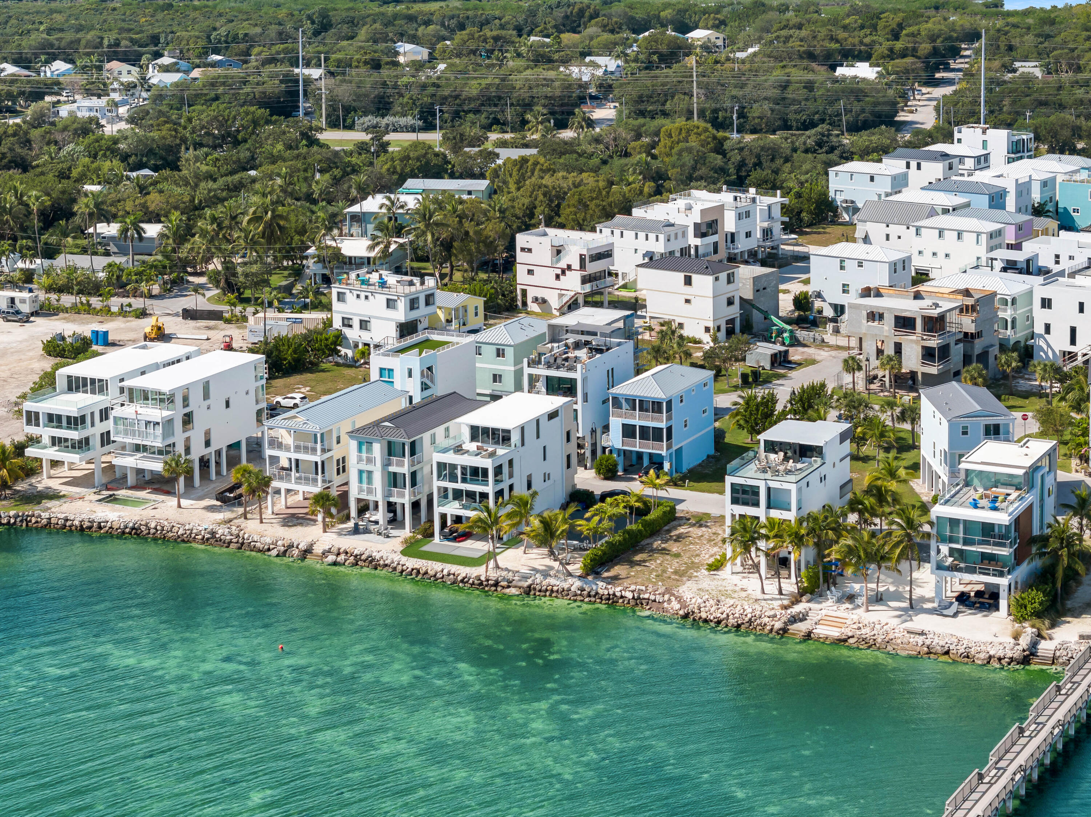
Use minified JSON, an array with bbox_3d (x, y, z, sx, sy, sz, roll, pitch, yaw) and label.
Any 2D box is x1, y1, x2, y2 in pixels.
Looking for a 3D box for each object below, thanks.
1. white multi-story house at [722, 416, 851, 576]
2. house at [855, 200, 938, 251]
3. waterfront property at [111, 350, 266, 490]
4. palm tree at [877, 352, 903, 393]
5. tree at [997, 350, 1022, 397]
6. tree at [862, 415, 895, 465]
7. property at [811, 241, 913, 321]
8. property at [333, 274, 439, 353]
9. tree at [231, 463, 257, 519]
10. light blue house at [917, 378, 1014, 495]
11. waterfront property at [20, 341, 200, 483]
[{"bbox_3d":[24.606,9.087,221.298,7.268,12.139,15.382,6,16,27],"label":"white multi-story house"},{"bbox_3d":[59.554,-28.652,371.414,12.406,11.848,6.564,10,17,36],"label":"house"},{"bbox_3d":[-39.620,1.680,247.370,6.970,11.800,19.690,6,15,26],"label":"waterfront property"},{"bbox_3d":[45.270,-4.220,289.930,3.200,5.930,3.200,0,14,0],"label":"palm tree"},{"bbox_3d":[60.306,-4.592,286.853,3.200,6.260,3.200,-1,14,0],"label":"tree"},{"bbox_3d":[38.518,3.707,255.235,4.000,6.230,4.000,-1,14,0],"label":"tree"},{"bbox_3d":[47.130,-19.260,329.710,13.180,10.840,6.930,9,17,36],"label":"property"},{"bbox_3d":[-22.898,-13.102,314.817,13.747,11.800,7.017,10,17,36],"label":"property"},{"bbox_3d":[-31.630,8.670,230.470,2.500,6.060,2.500,-1,14,0],"label":"tree"},{"bbox_3d":[44.440,4.210,233.080,7.030,11.430,13.140,-1,14,-2],"label":"light blue house"},{"bbox_3d":[-50.687,0.696,260.446,8.350,12.018,22.193,6,16,27],"label":"waterfront property"}]

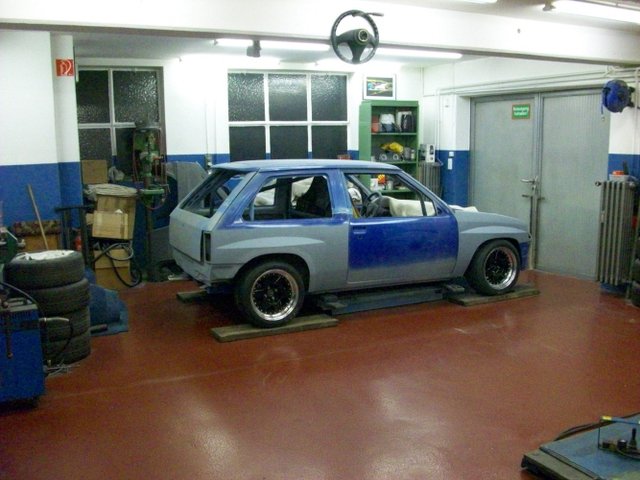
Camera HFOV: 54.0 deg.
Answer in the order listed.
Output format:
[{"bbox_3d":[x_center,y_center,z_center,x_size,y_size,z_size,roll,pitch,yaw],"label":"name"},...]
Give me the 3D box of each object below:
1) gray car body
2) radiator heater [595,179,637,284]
[{"bbox_3d":[0.358,-0.227,6.179,3.450,1.160,1.540,-5,10,-24],"label":"gray car body"},{"bbox_3d":[2.862,-0.074,6.077,0.180,1.000,0.280,-7,11,-32],"label":"radiator heater"}]

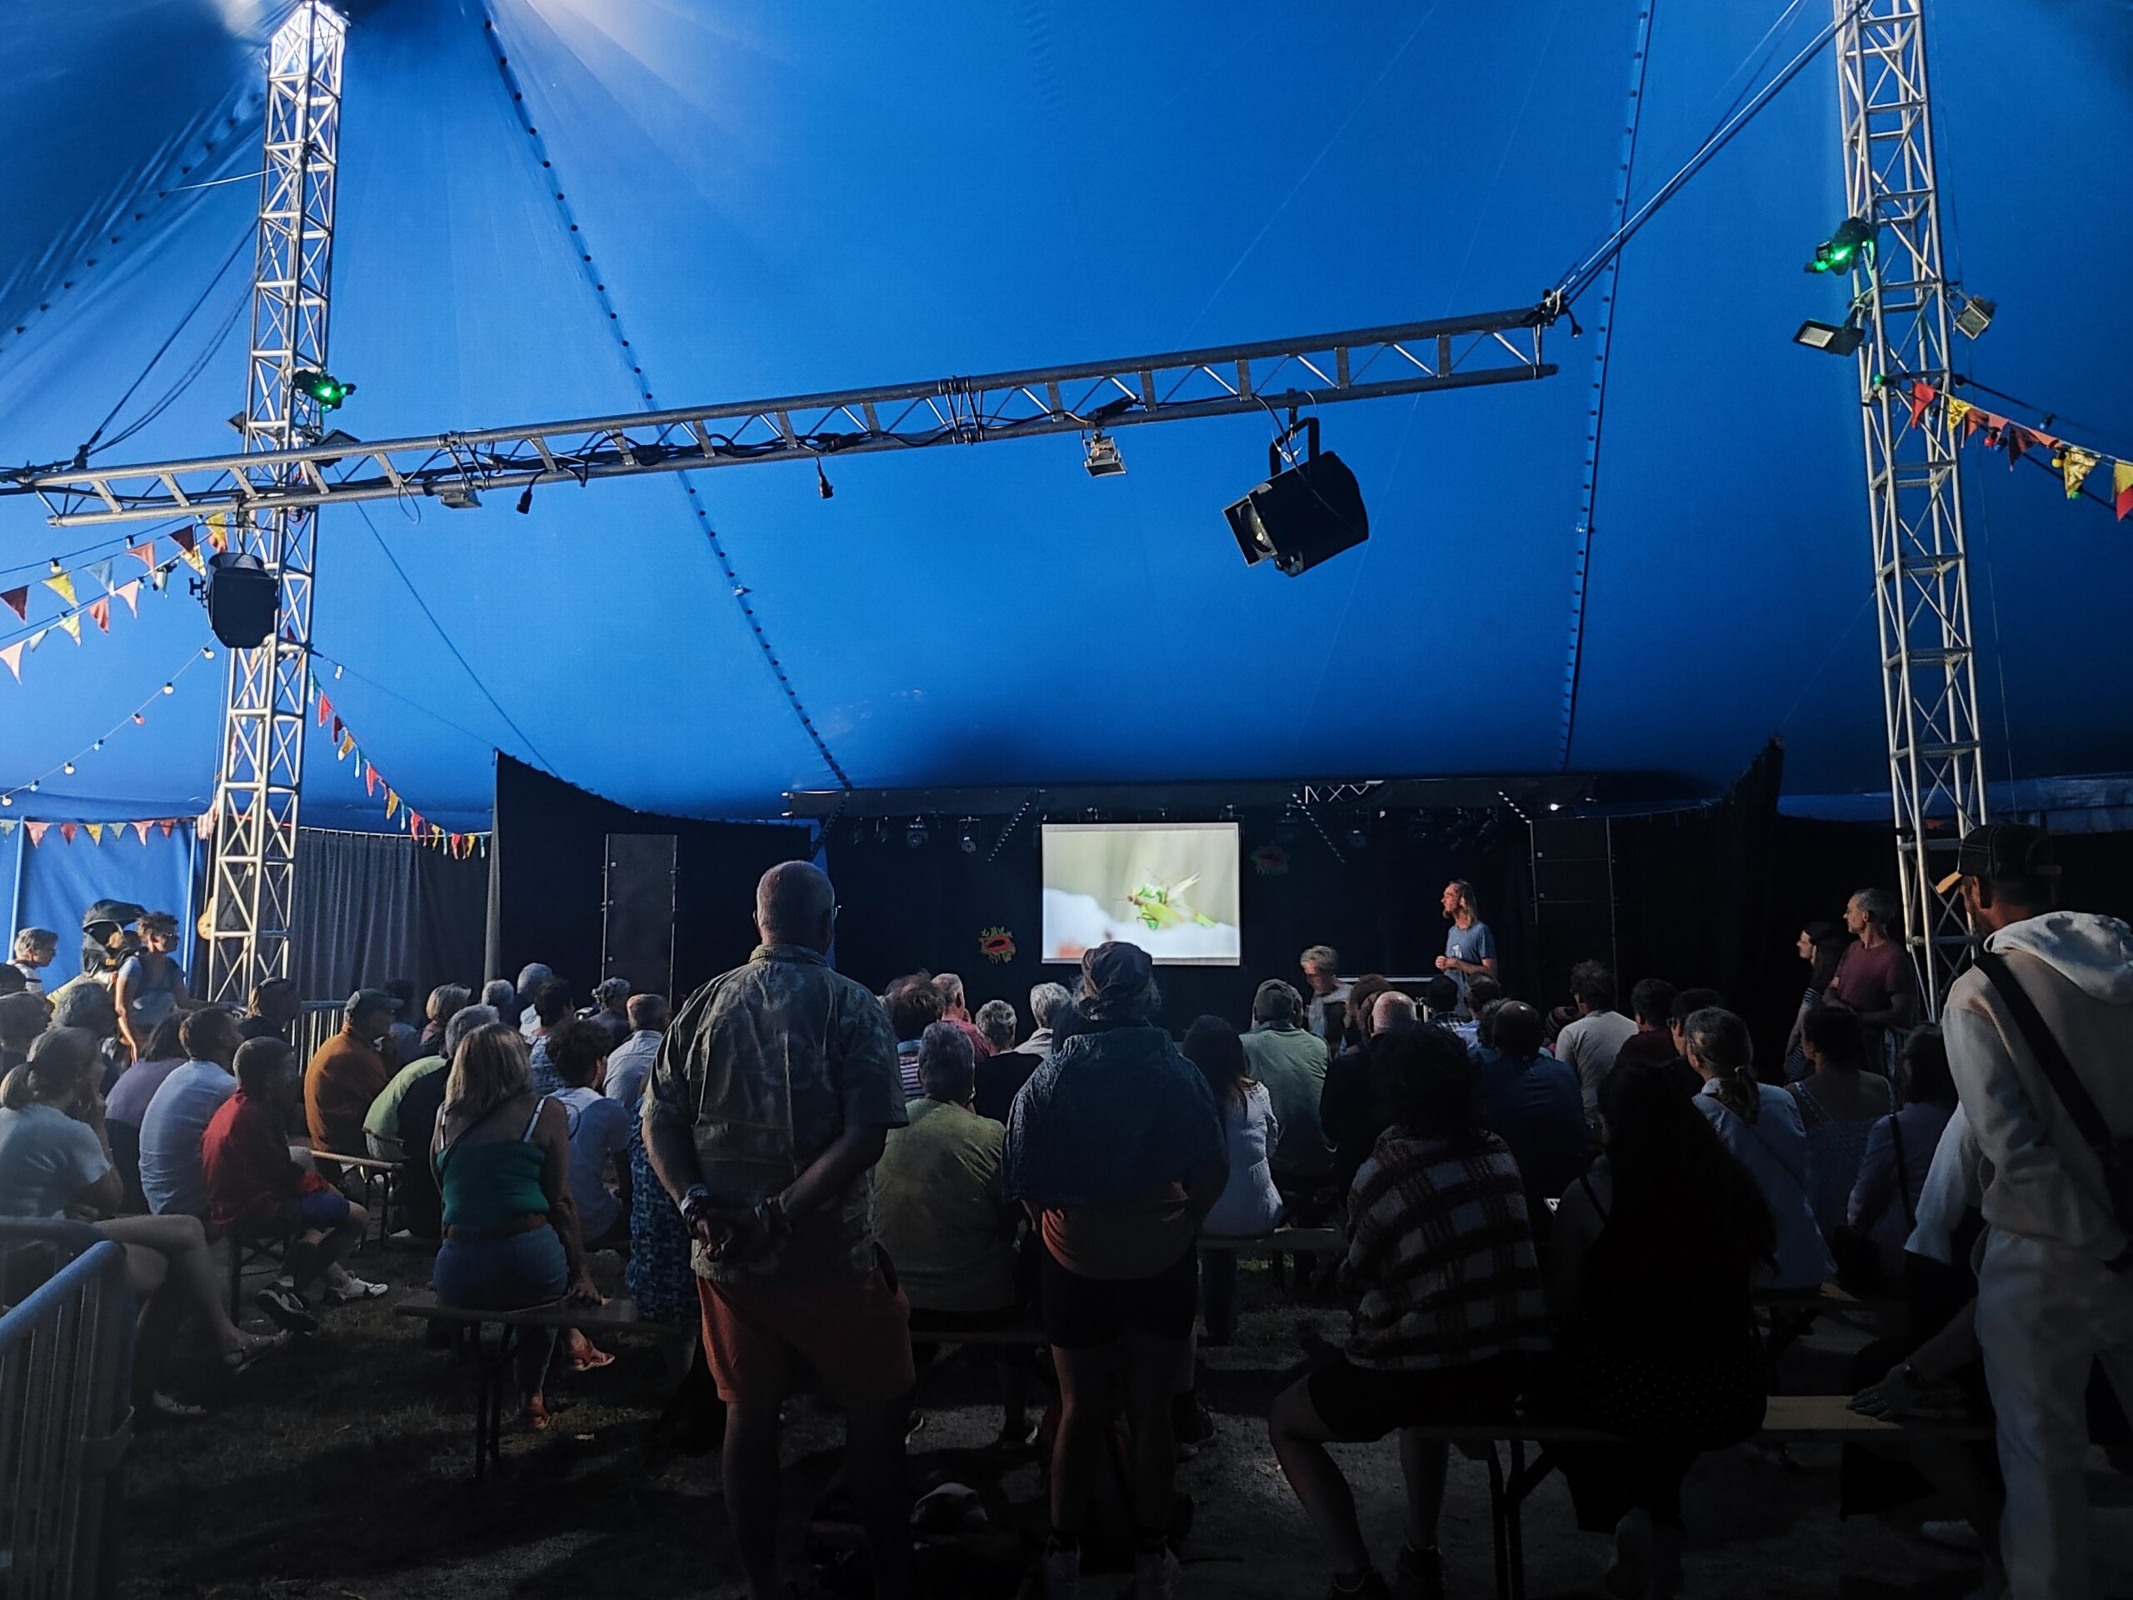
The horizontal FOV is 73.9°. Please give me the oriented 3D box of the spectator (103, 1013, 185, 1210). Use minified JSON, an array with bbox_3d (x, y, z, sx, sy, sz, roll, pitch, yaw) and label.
[{"bbox_3d":[-3.946,1.602,6.460,0.500,1.280,0.760,-5,-8,38],"label":"spectator"}]

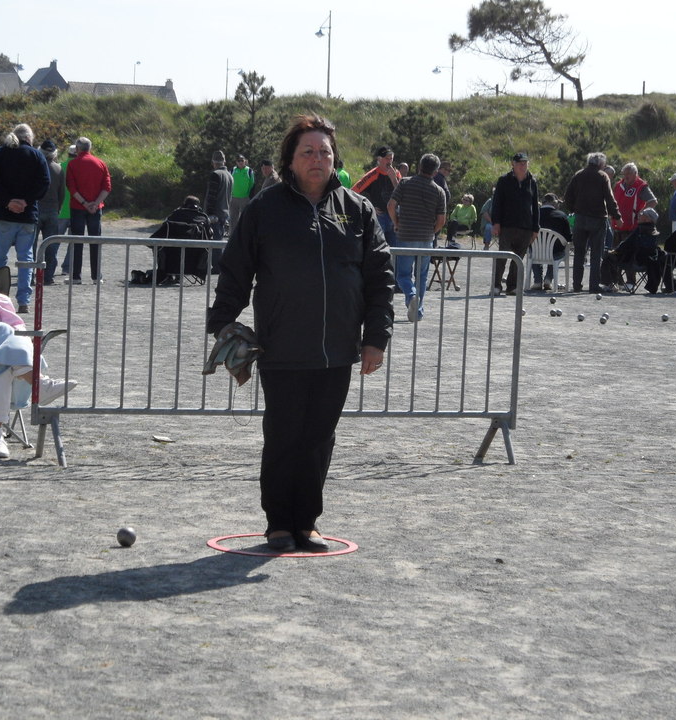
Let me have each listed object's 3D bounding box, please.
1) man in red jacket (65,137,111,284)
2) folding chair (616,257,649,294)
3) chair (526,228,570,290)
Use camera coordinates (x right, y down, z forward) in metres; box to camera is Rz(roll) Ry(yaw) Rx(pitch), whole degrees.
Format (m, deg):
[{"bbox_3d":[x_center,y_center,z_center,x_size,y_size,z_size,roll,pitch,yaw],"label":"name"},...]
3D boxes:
[{"bbox_3d":[-3.094,-1.846,27.400,0.560,1.790,0.380,1,5,-11],"label":"man in red jacket"},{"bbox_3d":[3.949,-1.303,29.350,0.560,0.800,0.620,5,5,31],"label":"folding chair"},{"bbox_3d":[2.752,-1.307,29.000,0.570,0.820,0.570,3,5,17],"label":"chair"}]

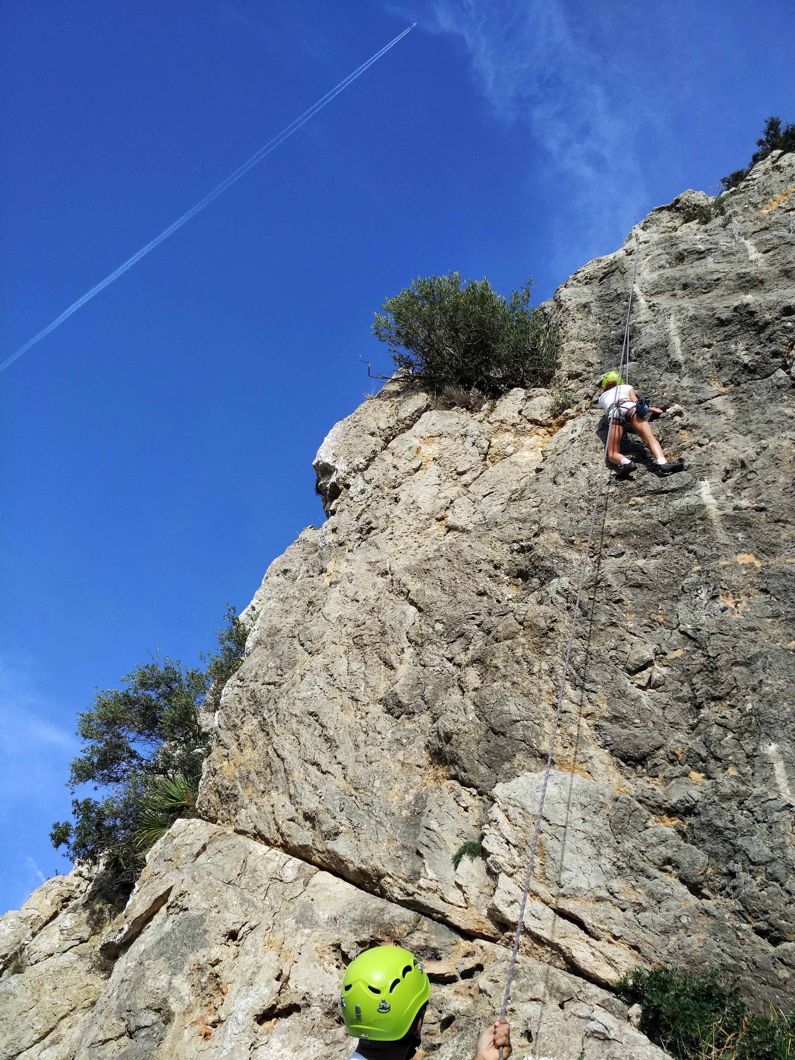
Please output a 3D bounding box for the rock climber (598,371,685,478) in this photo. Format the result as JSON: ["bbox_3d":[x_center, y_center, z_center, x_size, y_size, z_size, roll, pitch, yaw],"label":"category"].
[{"bbox_3d":[2.496,-1.080,9.400,0.900,1.450,0.750,-6,-30,10],"label":"rock climber"}]

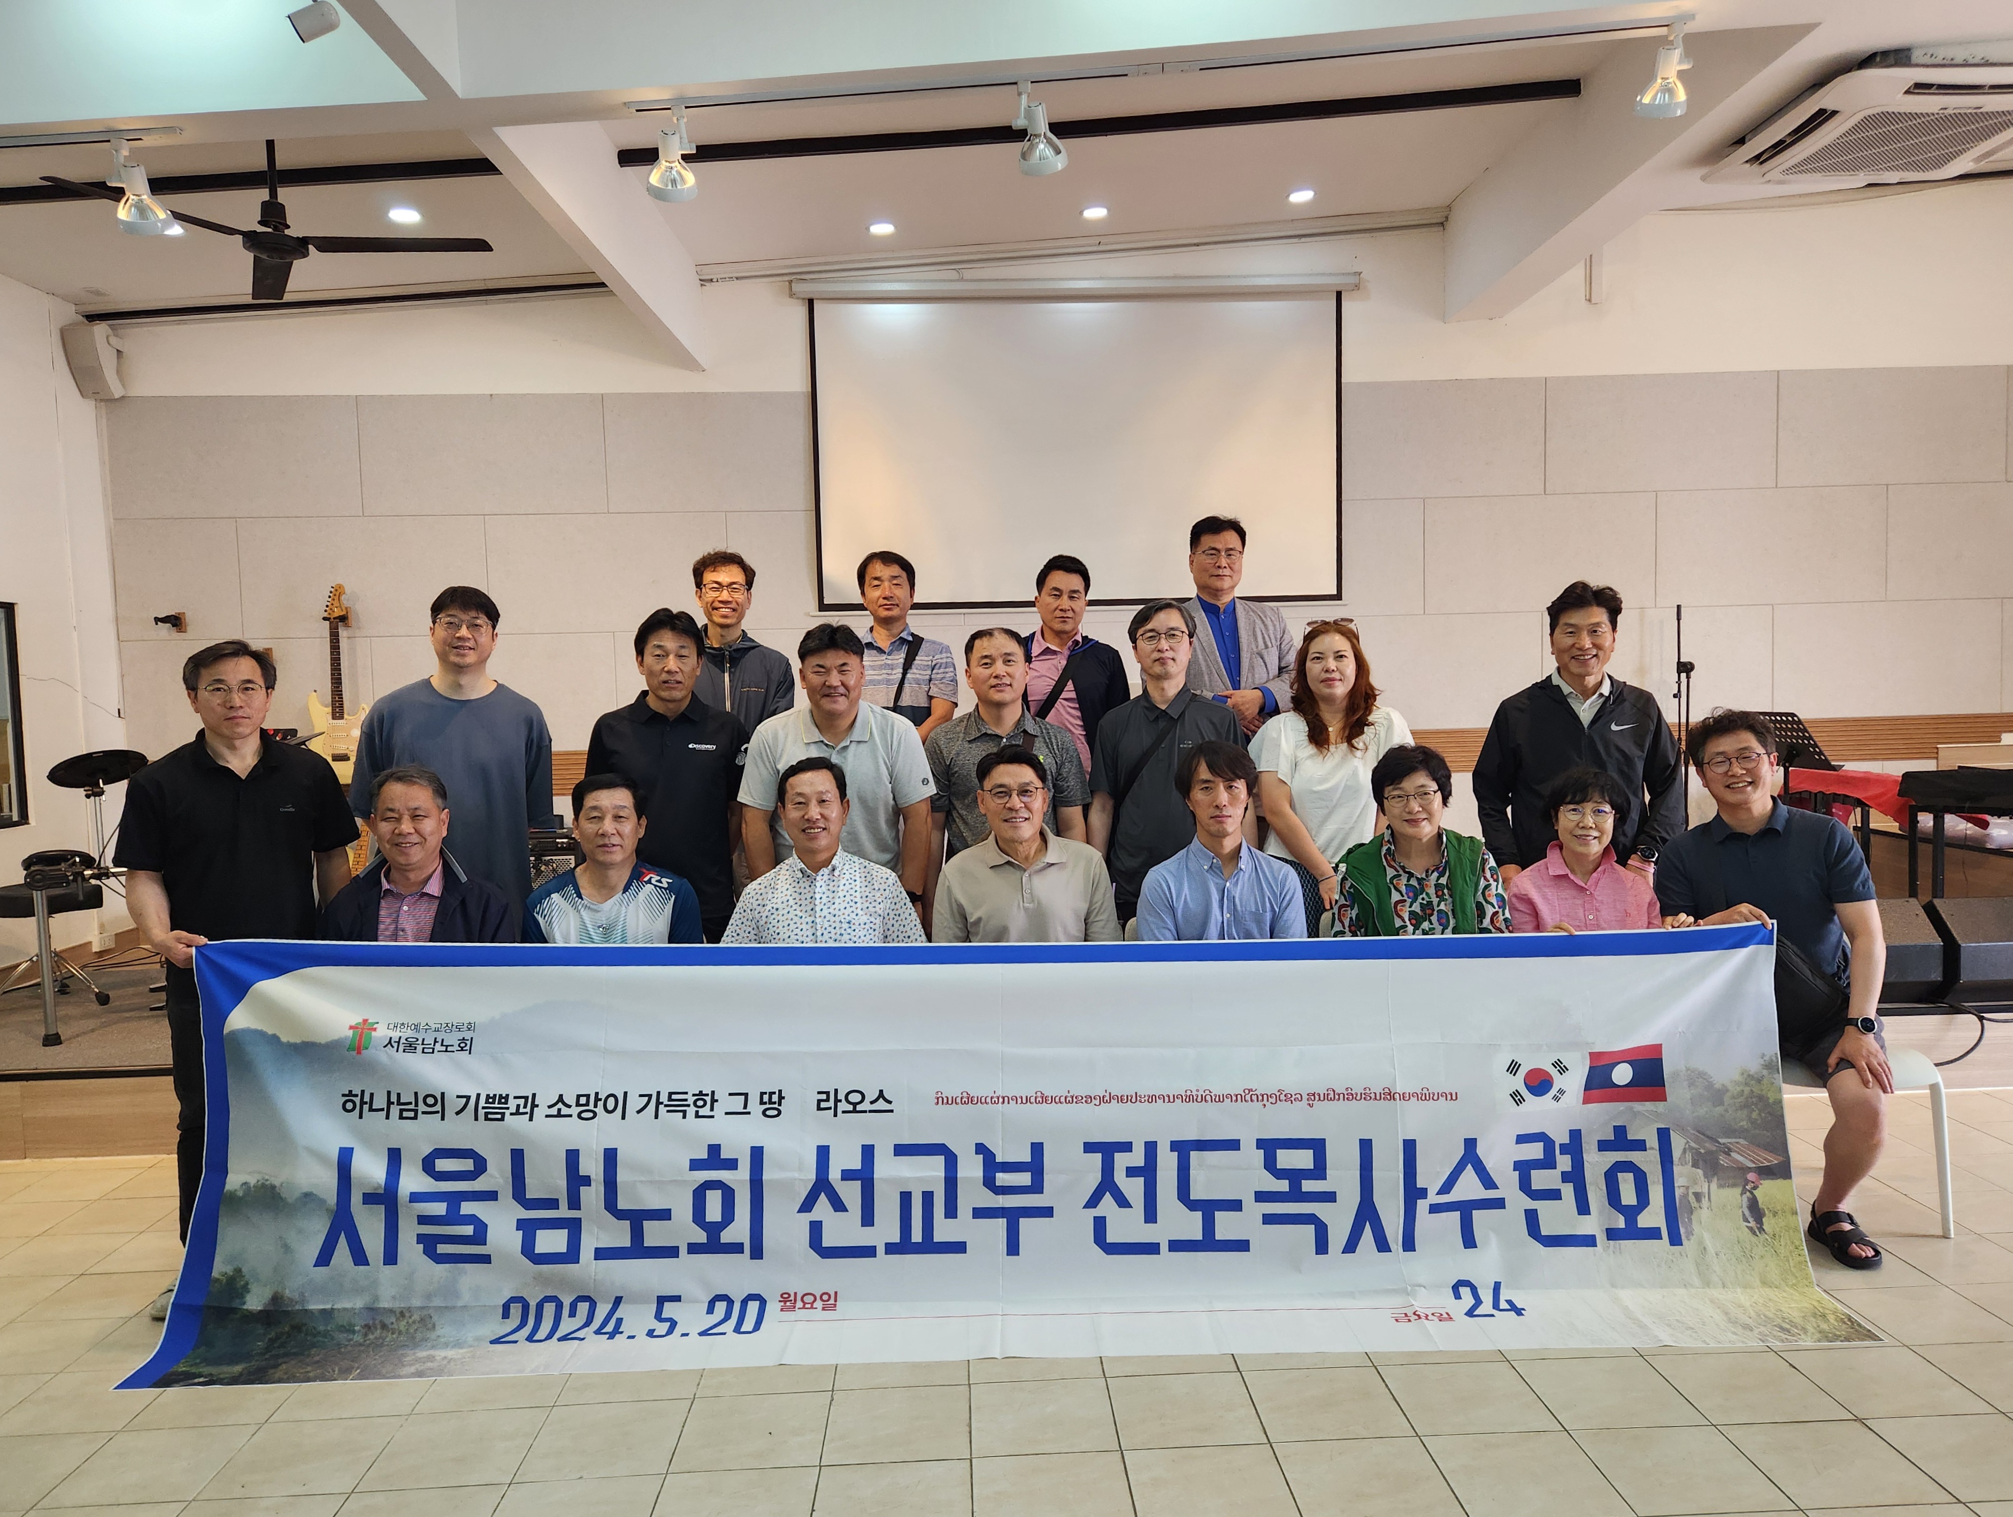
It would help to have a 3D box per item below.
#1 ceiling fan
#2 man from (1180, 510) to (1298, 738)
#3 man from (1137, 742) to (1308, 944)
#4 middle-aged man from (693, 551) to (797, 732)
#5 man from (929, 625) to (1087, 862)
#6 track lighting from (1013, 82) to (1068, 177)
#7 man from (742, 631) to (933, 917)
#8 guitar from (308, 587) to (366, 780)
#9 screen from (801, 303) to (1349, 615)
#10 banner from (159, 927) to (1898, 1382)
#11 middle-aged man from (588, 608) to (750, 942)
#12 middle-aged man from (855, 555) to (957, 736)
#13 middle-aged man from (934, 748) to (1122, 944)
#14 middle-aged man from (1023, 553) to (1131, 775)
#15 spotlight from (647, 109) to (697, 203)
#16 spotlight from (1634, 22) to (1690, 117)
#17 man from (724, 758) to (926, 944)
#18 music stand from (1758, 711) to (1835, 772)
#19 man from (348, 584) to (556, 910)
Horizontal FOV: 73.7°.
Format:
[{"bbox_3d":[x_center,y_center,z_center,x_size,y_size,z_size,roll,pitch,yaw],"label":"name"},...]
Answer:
[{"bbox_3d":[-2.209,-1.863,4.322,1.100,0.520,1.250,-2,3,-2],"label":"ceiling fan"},{"bbox_3d":[0.764,0.023,4.825,0.540,1.785,0.340,-1,3,6],"label":"man"},{"bbox_3d":[0.593,0.621,3.544,0.500,1.320,0.720,-1,3,3],"label":"man"},{"bbox_3d":[-0.945,0.122,4.657,0.480,1.673,0.310,-2,3,-8],"label":"middle-aged man"},{"bbox_3d":[0.010,0.443,4.032,0.500,1.653,0.330,-2,3,-2],"label":"man"},{"bbox_3d":[0.093,-1.712,3.664,0.130,0.220,0.160,-1,3,6],"label":"track lighting"},{"bbox_3d":[-0.499,0.441,4.061,0.580,1.696,0.400,-2,3,-6],"label":"man"},{"bbox_3d":[-3.186,-0.336,6.414,0.330,0.990,0.100,-2,3,-5],"label":"guitar"},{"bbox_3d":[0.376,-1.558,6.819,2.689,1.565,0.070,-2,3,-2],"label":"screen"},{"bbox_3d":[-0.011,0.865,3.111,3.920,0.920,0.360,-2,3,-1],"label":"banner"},{"bbox_3d":[-0.952,0.443,3.842,0.490,1.723,0.310,-2,3,-9],"label":"middle-aged man"},{"bbox_3d":[-0.395,0.108,4.719,0.480,1.665,0.310,-2,3,-2],"label":"middle-aged man"},{"bbox_3d":[0.064,0.641,3.524,0.550,1.325,0.680,-2,3,-1],"label":"middle-aged man"},{"bbox_3d":[0.230,0.095,4.876,0.500,1.664,0.320,-1,3,4],"label":"middle-aged man"},{"bbox_3d":[-0.899,-1.618,3.607,0.130,0.220,0.160,-1,3,1],"label":"spotlight"},{"bbox_3d":[1.870,-1.960,3.828,0.135,0.240,0.160,-2,3,-8],"label":"spotlight"},{"bbox_3d":[-0.461,0.661,3.502,0.560,1.314,0.680,-2,3,-5],"label":"man"},{"bbox_3d":[3.411,0.294,5.926,0.420,0.993,0.480,-2,3,-2],"label":"music stand"},{"bbox_3d":[-1.669,0.394,4.108,0.560,1.845,0.330,-2,3,-14],"label":"man"}]

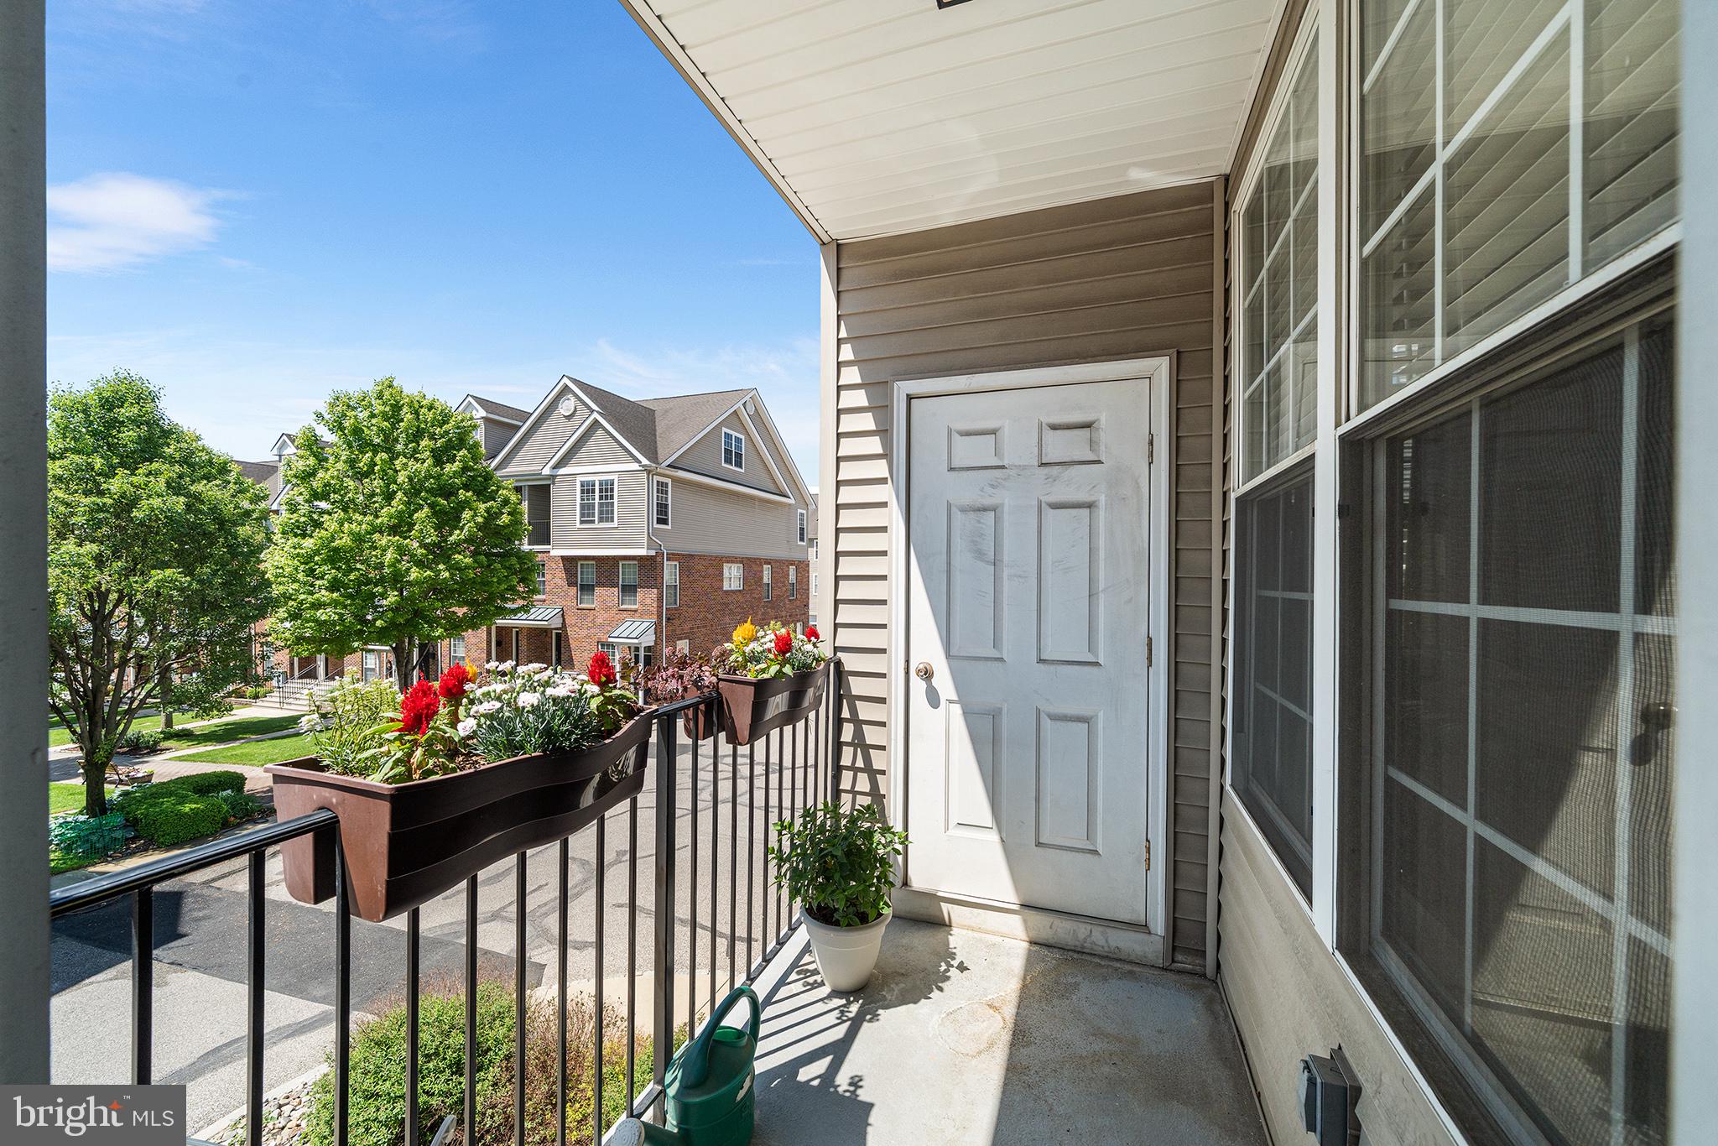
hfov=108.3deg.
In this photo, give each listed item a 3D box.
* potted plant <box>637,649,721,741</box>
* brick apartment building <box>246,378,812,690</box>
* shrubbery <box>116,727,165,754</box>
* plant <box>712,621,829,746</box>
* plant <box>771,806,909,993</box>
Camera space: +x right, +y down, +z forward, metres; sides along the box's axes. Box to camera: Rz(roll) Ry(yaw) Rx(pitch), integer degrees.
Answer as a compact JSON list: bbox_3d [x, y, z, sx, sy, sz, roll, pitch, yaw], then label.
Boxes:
[{"bbox_3d":[-0.535,0.370,2.012,0.230,0.285,0.280,0,0,18],"label":"potted plant"},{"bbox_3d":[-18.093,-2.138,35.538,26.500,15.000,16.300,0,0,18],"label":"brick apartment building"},{"bbox_3d":[-23.400,5.420,20.200,1.050,0.720,1.150,0,0,-41],"label":"shrubbery"},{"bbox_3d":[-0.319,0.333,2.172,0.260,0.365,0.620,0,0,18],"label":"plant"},{"bbox_3d":[-0.070,1.130,2.210,0.470,0.620,0.470,0,0,0],"label":"plant"}]

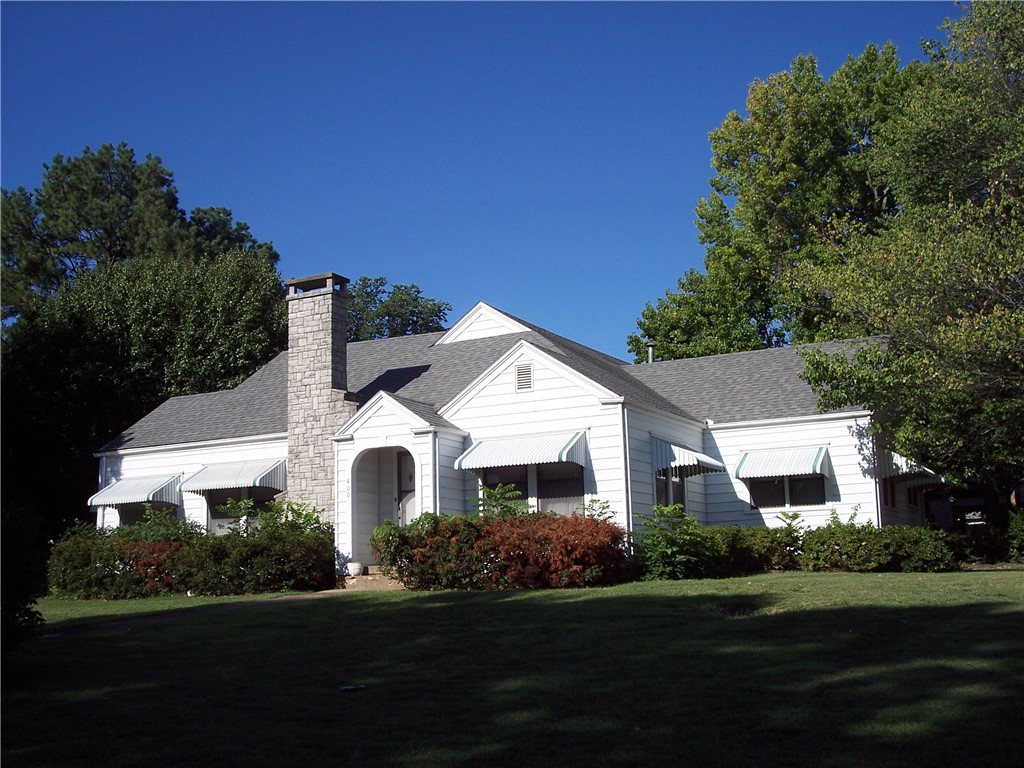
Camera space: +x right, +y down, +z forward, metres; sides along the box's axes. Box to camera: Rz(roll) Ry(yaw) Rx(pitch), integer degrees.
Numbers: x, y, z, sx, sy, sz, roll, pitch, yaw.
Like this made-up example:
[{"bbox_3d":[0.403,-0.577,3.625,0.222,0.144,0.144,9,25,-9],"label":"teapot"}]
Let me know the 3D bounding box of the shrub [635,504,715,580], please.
[{"bbox_3d":[2.982,2.942,21.355,1.450,1.380,1.350,-7,-11,27],"label":"shrub"}]

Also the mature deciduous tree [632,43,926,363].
[{"bbox_3d":[8.821,-2.260,36.832,9.800,16.855,9.300,-4,-10,14],"label":"mature deciduous tree"}]

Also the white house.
[{"bbox_3d":[0.324,1.602,27.962,17.100,6.650,12.600,-7,-11,27],"label":"white house"}]

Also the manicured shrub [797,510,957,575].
[{"bbox_3d":[7.073,3.087,22.407,2.900,1.180,1.400,-7,-11,27],"label":"manicured shrub"}]

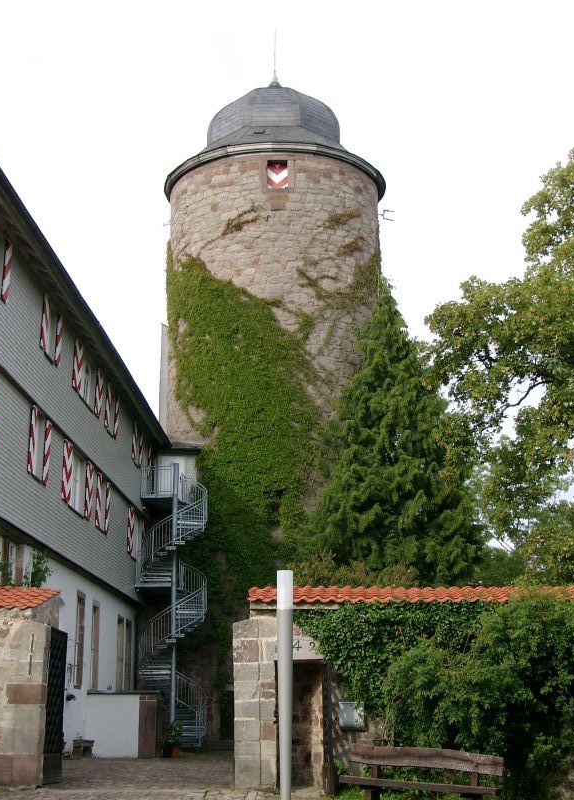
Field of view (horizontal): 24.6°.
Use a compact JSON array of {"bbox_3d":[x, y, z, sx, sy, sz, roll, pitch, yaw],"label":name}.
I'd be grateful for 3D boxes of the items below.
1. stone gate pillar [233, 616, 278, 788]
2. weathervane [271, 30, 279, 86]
[{"bbox_3d":[-0.467,4.757,20.827,0.700,2.620,0.600,-1,-14,3],"label":"stone gate pillar"},{"bbox_3d":[-0.470,-14.071,54.325,0.320,2.600,0.320,-1,-14,3],"label":"weathervane"}]

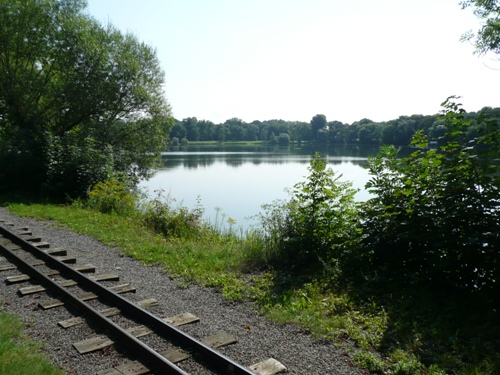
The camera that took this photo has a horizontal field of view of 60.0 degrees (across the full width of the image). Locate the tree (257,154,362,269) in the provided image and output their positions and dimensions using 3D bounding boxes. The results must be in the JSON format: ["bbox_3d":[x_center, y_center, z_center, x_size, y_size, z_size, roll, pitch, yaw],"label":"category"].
[{"bbox_3d":[0.893,0.360,6.500,1.450,1.720,1.400,0,6,0],"label":"tree"}]

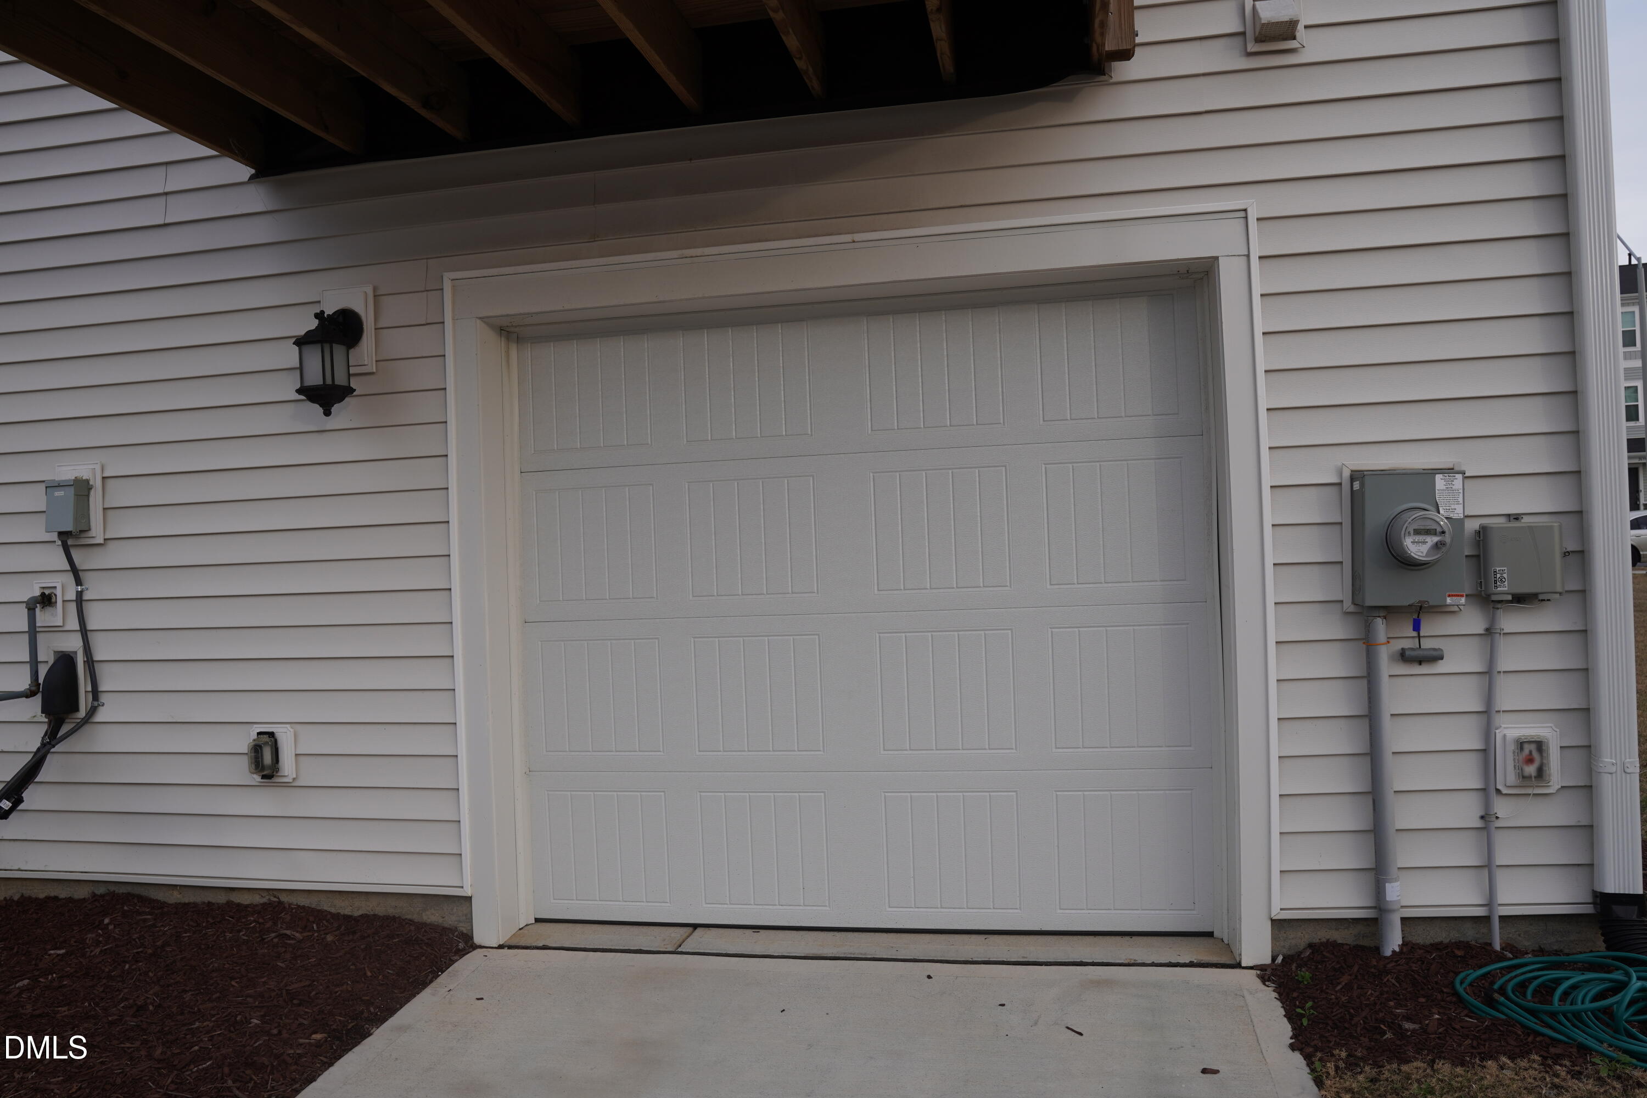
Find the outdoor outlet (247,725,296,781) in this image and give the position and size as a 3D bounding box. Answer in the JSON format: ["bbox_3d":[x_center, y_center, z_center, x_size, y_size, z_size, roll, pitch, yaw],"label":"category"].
[{"bbox_3d":[-1.979,0.734,3.886,0.172,0.204,0.095,-2,0,10],"label":"outdoor outlet"}]

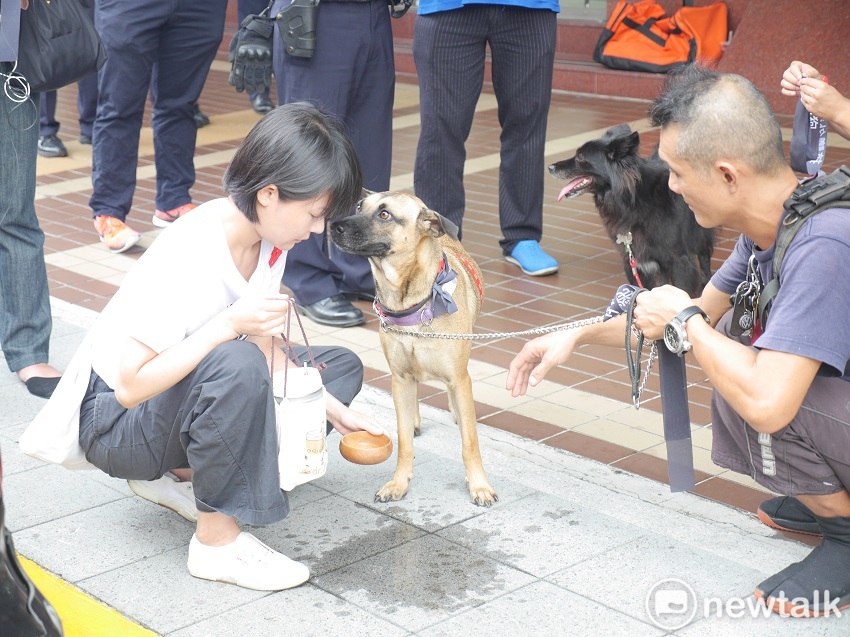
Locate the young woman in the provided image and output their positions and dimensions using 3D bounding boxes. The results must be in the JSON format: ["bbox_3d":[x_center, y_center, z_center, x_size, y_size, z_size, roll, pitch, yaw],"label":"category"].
[{"bbox_3d":[-0.379,0.001,3.296,0.573,0.851,0.578,4,17,19],"label":"young woman"}]

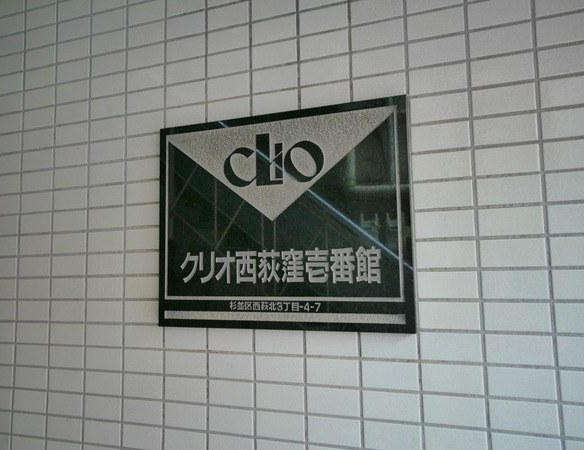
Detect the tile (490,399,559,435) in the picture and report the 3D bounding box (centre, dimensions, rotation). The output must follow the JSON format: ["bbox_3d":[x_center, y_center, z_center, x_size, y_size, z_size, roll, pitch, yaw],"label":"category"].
[{"bbox_3d":[0.354,0.292,0.745,0.095,0.045,0.008,-3,-6,20],"label":"tile"}]

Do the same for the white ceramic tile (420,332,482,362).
[{"bbox_3d":[0.259,0.198,0.789,0.095,0.045,0.008,-3,-6,20],"label":"white ceramic tile"}]

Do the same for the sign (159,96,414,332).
[{"bbox_3d":[-0.031,-0.010,0.902,0.498,0.400,0.022,-3,-6,20],"label":"sign"}]

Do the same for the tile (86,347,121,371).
[{"bbox_3d":[-0.396,0.283,1.026,0.095,0.045,0.008,-3,-6,20],"label":"tile"}]

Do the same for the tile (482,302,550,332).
[{"bbox_3d":[0.353,0.144,0.761,0.095,0.045,0.008,-3,-6,20],"label":"tile"}]

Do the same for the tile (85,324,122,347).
[{"bbox_3d":[-0.399,0.235,1.039,0.095,0.044,0.008,-3,-6,20],"label":"tile"}]

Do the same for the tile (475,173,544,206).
[{"bbox_3d":[0.350,-0.054,0.782,0.095,0.045,0.008,-3,-6,20],"label":"tile"}]

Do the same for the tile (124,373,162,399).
[{"bbox_3d":[-0.303,0.329,0.995,0.095,0.044,0.008,-3,-6,20],"label":"tile"}]

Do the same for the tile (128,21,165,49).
[{"bbox_3d":[-0.317,-0.416,1.060,0.095,0.045,0.008,-3,-6,20],"label":"tile"}]

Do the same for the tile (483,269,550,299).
[{"bbox_3d":[0.352,0.094,0.766,0.095,0.045,0.008,-3,-6,20],"label":"tile"}]

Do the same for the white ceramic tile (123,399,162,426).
[{"bbox_3d":[-0.301,0.378,0.984,0.095,0.045,0.009,-3,-6,20],"label":"white ceramic tile"}]

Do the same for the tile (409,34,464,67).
[{"bbox_3d":[0.249,-0.297,0.836,0.095,0.045,0.008,-3,-6,20],"label":"tile"}]

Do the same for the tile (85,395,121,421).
[{"bbox_3d":[-0.395,0.383,1.018,0.095,0.045,0.009,-3,-6,20],"label":"tile"}]

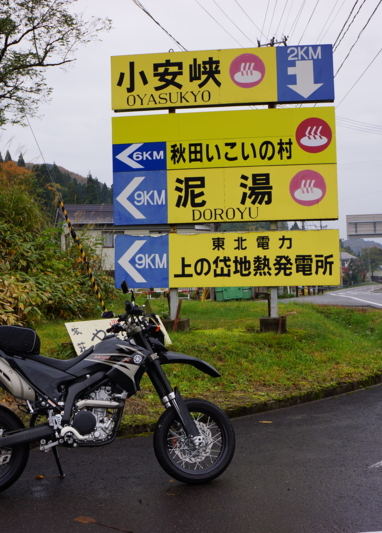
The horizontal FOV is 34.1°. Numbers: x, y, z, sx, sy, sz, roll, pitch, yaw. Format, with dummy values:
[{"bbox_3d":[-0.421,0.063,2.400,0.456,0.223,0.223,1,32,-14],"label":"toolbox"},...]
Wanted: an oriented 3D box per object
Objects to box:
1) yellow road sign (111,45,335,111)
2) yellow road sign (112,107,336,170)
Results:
[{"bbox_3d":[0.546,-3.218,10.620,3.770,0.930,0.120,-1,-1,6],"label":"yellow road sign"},{"bbox_3d":[0.568,-2.162,10.550,3.770,0.920,0.120,-1,-1,6],"label":"yellow road sign"}]

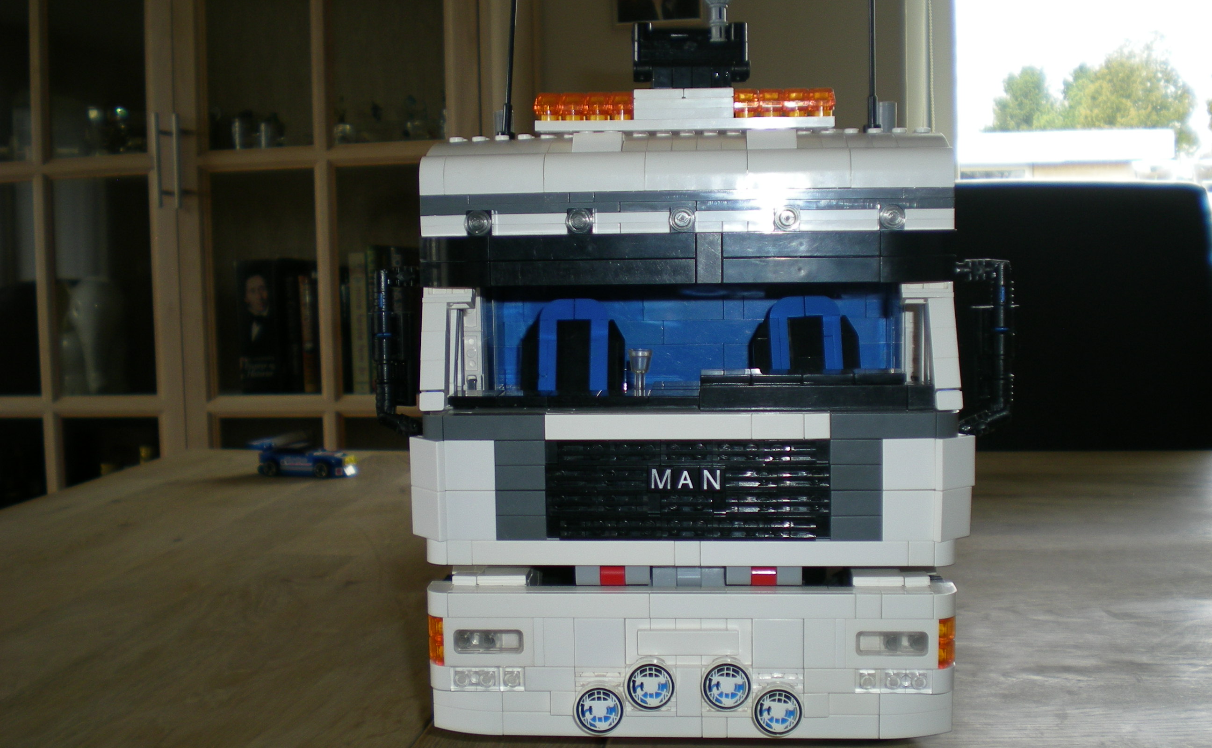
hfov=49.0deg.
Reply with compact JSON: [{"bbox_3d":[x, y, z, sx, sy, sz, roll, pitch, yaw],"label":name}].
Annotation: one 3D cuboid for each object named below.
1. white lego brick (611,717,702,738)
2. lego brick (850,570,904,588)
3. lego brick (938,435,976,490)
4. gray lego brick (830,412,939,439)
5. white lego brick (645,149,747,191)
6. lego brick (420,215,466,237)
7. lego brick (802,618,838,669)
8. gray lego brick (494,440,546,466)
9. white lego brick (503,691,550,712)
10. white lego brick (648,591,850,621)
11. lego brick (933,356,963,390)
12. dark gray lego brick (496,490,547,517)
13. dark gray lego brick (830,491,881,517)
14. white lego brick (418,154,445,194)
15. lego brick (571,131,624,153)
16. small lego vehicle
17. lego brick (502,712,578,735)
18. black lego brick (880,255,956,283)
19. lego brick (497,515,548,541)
[{"bbox_3d":[0.015,0.112,0.425,0.030,0.007,0.007,0,6,4],"label":"white lego brick"},{"bbox_3d":[0.085,0.063,0.417,0.016,0.003,0.015,-1,5,6],"label":"lego brick"},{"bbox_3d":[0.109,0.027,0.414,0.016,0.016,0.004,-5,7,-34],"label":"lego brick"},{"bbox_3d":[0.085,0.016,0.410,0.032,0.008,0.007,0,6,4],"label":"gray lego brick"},{"bbox_3d":[0.029,-0.064,0.417,0.032,0.013,0.016,-1,5,5],"label":"white lego brick"},{"bbox_3d":[-0.051,-0.048,0.429,0.016,0.006,0.008,0,7,4],"label":"lego brick"},{"bbox_3d":[0.067,0.084,0.419,0.010,0.016,0.008,0,6,5],"label":"lego brick"},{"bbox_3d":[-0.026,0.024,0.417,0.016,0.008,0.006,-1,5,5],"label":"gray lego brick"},{"bbox_3d":[-0.025,0.104,0.427,0.016,0.006,0.007,-1,5,6],"label":"white lego brick"},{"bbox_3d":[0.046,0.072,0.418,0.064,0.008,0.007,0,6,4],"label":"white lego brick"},{"bbox_3d":[0.105,0.001,0.412,0.008,0.010,0.008,0,-14,5],"label":"lego brick"},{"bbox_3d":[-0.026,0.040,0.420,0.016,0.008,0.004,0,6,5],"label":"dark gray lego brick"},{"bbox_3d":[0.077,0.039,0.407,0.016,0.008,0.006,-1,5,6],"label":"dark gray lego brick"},{"bbox_3d":[-0.054,-0.063,0.430,0.008,0.013,0.016,-1,5,6],"label":"white lego brick"},{"bbox_3d":[-0.002,-0.075,0.431,0.016,0.006,0.010,0,6,4],"label":"lego brick"},{"bbox_3d":[-0.227,0.061,1.000,0.071,0.029,0.032,0,5,14],"label":"small lego vehicle"},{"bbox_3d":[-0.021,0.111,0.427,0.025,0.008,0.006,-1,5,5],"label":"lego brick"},{"bbox_3d":[0.096,-0.032,0.407,0.024,0.008,0.006,0,6,5],"label":"black lego brick"},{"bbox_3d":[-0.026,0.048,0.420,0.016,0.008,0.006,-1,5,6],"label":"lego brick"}]

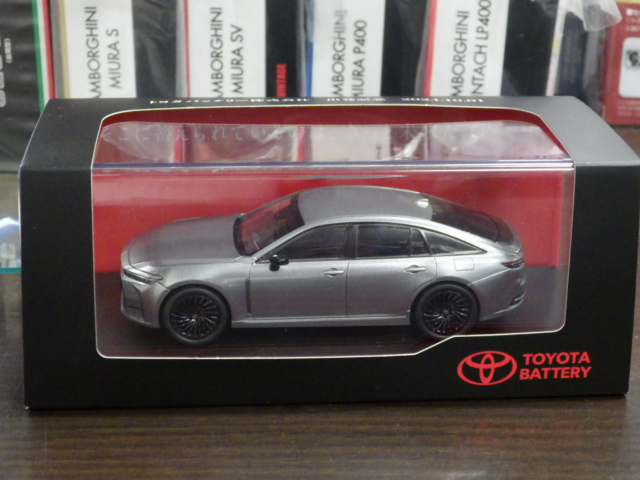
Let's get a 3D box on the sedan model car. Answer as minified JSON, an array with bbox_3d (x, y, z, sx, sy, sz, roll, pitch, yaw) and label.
[{"bbox_3d":[0.001,0.004,0.379,0.117,0.034,0.045,-1,23,-4],"label":"sedan model car"}]

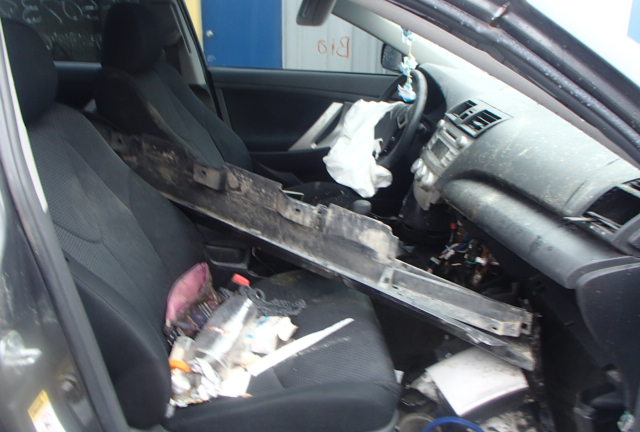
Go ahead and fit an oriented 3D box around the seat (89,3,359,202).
[{"bbox_3d":[-0.261,-0.244,1.774,0.820,0.905,0.520,-3,20,-8],"label":"seat"}]

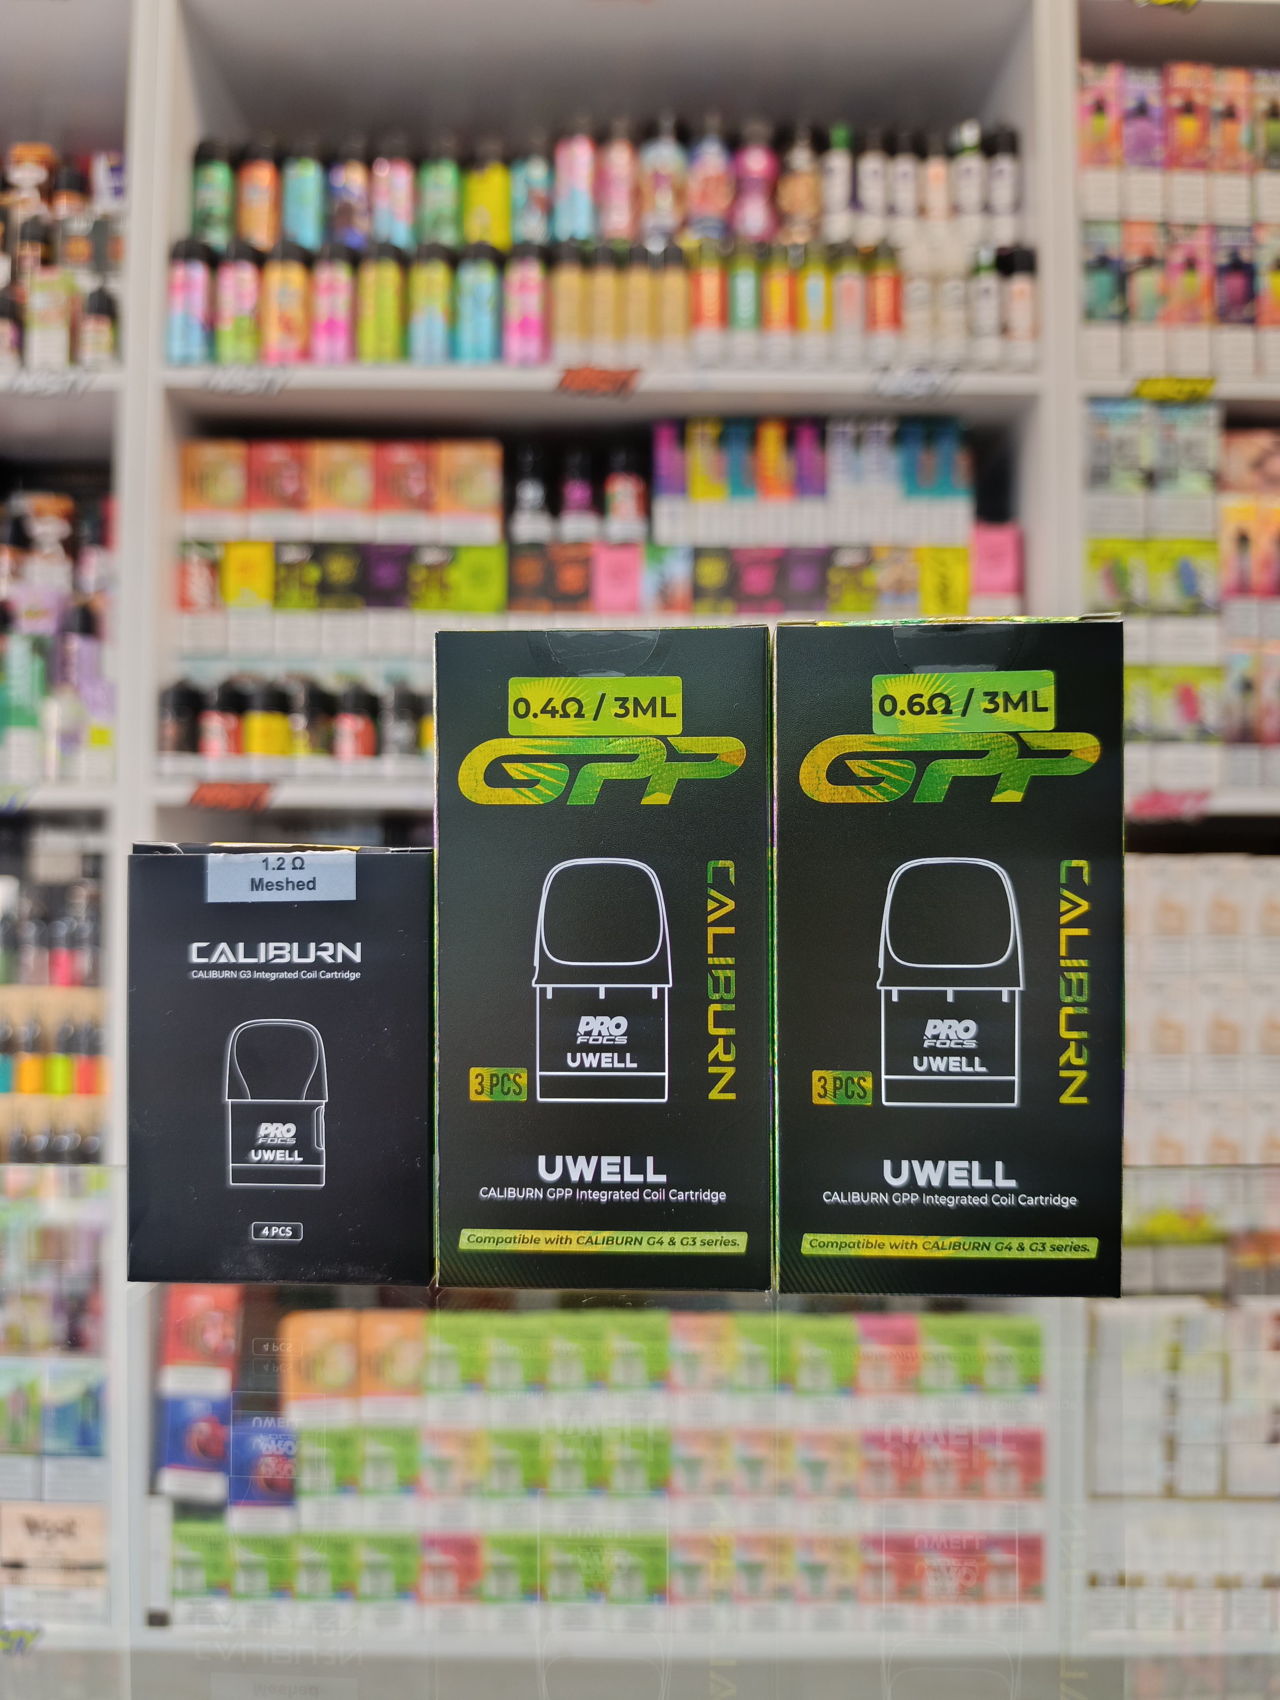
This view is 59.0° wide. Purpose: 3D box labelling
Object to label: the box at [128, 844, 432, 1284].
[{"bbox_3d":[-0.071,0.044,0.236,0.062,0.086,0.021,0,-1,3],"label":"box"}]

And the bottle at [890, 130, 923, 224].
[{"bbox_3d":[0.222,-0.547,0.942,0.027,0.097,0.027,0,-2,0],"label":"bottle"}]

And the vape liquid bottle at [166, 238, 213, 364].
[{"bbox_3d":[-0.401,-0.481,1.008,0.038,0.114,0.038,0,-2,0],"label":"vape liquid bottle"}]

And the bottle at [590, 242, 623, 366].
[{"bbox_3d":[-0.029,-0.480,1.005,0.030,0.114,0.030,0,-2,0],"label":"bottle"}]

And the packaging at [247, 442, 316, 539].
[{"bbox_3d":[-0.299,-0.292,0.940,0.051,0.083,0.030,0,-2,0],"label":"packaging"}]

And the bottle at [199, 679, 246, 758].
[{"bbox_3d":[-0.334,-0.095,0.906,0.035,0.075,0.035,0,-2,0],"label":"bottle"}]

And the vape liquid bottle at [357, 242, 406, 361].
[{"bbox_3d":[-0.211,-0.431,0.917,0.037,0.109,0.037,0,-2,0],"label":"vape liquid bottle"}]

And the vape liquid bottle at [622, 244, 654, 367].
[{"bbox_3d":[-0.002,-0.428,0.900,0.028,0.105,0.028,0,-2,0],"label":"vape liquid bottle"}]

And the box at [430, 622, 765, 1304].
[{"bbox_3d":[-0.006,0.021,0.233,0.065,0.130,0.021,0,-1,3],"label":"box"}]

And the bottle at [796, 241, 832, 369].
[{"bbox_3d":[0.138,-0.428,0.900,0.028,0.105,0.028,0,-2,0],"label":"bottle"}]

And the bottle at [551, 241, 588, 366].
[{"bbox_3d":[-0.057,-0.428,0.900,0.028,0.105,0.028,0,-2,0],"label":"bottle"}]

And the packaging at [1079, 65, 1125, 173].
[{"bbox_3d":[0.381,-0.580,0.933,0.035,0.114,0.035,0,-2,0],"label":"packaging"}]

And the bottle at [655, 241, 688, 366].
[{"bbox_3d":[0.027,-0.454,0.940,0.029,0.104,0.029,0,-1,0],"label":"bottle"}]

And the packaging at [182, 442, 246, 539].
[{"bbox_3d":[-0.366,-0.309,0.989,0.056,0.087,0.027,0,-1,0],"label":"packaging"}]

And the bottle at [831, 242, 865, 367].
[{"bbox_3d":[0.166,-0.428,0.900,0.028,0.105,0.028,0,-2,0],"label":"bottle"}]

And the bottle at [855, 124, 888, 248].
[{"bbox_3d":[0.215,-0.610,1.048,0.030,0.113,0.030,0,-2,0],"label":"bottle"}]

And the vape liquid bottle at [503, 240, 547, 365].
[{"bbox_3d":[-0.102,-0.481,1.008,0.038,0.114,0.038,0,-2,0],"label":"vape liquid bottle"}]

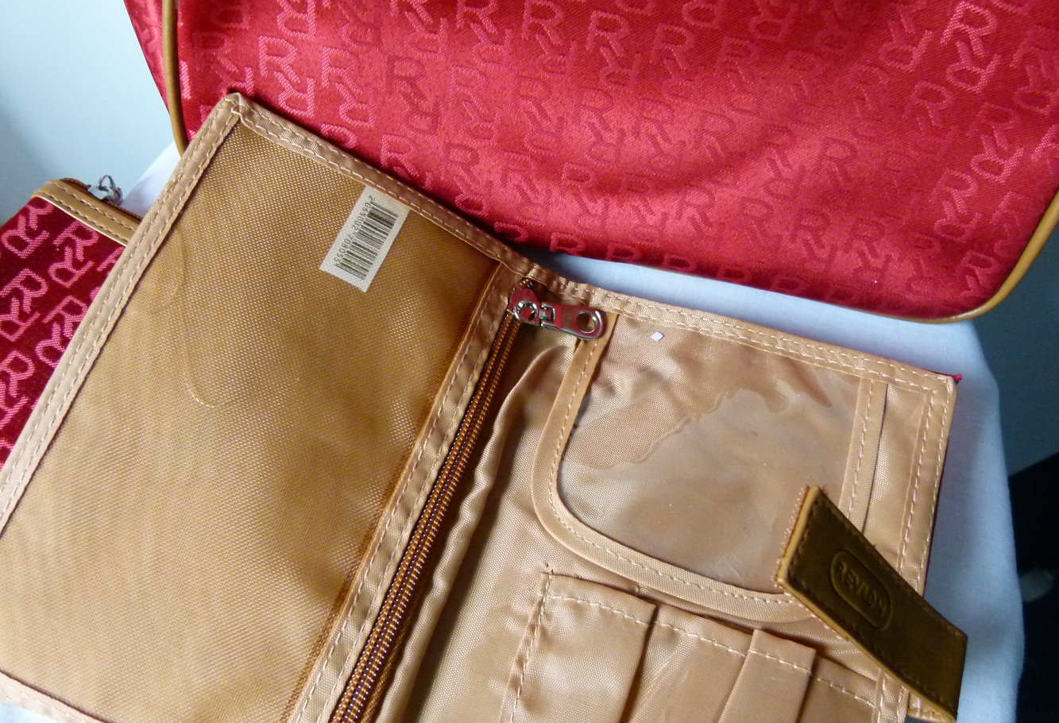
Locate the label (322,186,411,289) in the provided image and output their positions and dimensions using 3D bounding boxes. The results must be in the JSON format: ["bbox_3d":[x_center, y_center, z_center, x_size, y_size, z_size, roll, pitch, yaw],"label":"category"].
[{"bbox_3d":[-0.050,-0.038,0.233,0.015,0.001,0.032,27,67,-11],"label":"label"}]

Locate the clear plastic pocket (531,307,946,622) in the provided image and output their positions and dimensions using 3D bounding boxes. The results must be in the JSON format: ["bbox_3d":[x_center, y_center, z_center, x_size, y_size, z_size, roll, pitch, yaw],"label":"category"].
[{"bbox_3d":[0.054,0.027,0.212,0.101,0.004,0.077,16,66,15],"label":"clear plastic pocket"}]

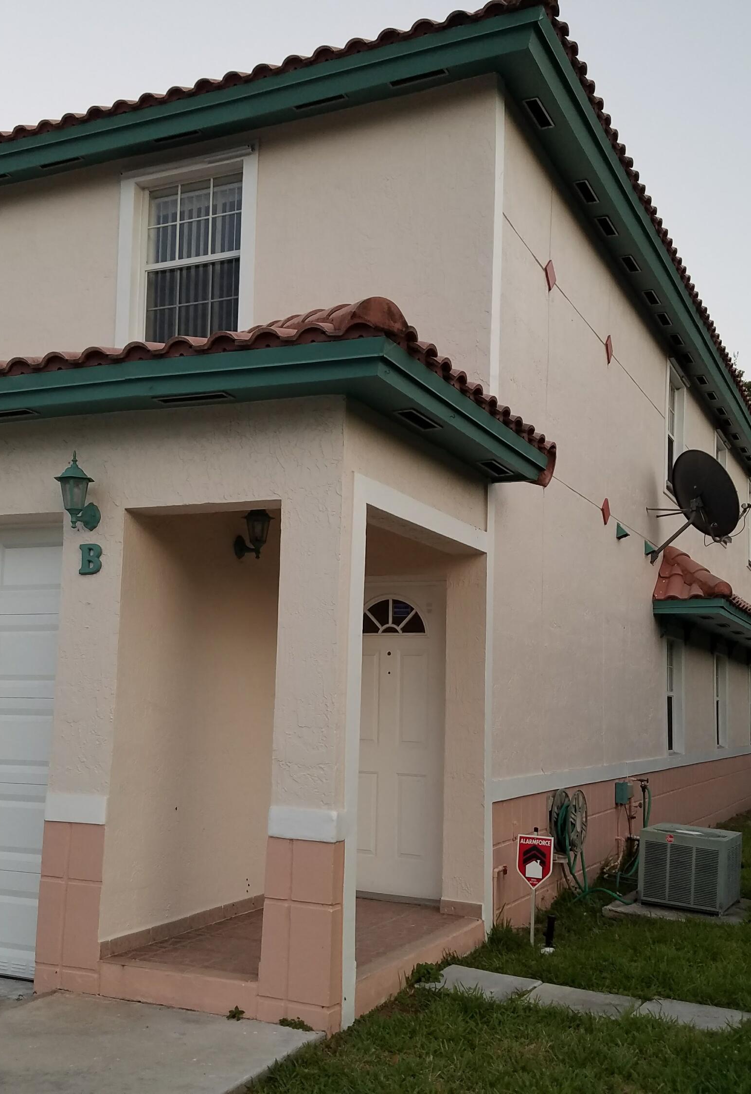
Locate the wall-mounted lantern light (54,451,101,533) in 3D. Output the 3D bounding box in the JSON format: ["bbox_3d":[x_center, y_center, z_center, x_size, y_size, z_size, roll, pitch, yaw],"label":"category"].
[{"bbox_3d":[-1.499,-0.289,5.484,0.240,0.395,0.280,-3,-10,25],"label":"wall-mounted lantern light"}]

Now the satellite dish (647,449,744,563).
[{"bbox_3d":[3.401,-0.395,11.696,0.950,1.150,1.050,4,-9,-19],"label":"satellite dish"}]

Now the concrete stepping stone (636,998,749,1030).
[{"bbox_3d":[1.524,2.250,5.237,0.510,0.050,0.400,-4,-10,31],"label":"concrete stepping stone"}]

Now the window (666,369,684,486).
[{"bbox_3d":[3.669,-1.329,13.503,0.140,1.500,1.150,-3,-10,25],"label":"window"}]

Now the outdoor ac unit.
[{"bbox_3d":[2.406,2.429,8.317,0.610,0.540,0.670,-3,-10,29],"label":"outdoor ac unit"}]

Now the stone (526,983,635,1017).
[{"bbox_3d":[1.014,2.268,5.435,0.530,0.050,0.400,-4,-10,31],"label":"stone"}]

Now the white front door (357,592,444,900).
[{"bbox_3d":[0.091,1.286,7.317,0.920,2.020,0.060,-3,-10,25],"label":"white front door"}]

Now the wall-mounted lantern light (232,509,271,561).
[{"bbox_3d":[-0.707,-0.114,6.550,0.235,0.370,0.200,-3,-9,26],"label":"wall-mounted lantern light"}]

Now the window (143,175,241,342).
[{"bbox_3d":[-1.388,-2.156,8.285,0.973,1.370,0.120,-3,-9,26],"label":"window"}]

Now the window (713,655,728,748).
[{"bbox_3d":[4.616,2.092,14.775,0.120,1.192,0.891,-3,-9,26],"label":"window"}]

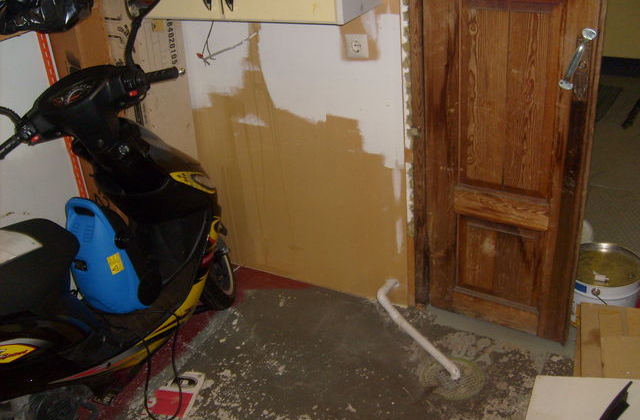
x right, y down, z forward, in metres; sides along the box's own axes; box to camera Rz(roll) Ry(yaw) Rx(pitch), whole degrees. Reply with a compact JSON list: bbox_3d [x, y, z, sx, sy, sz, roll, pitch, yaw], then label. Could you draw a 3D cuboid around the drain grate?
[{"bbox_3d":[0.458,0.578,2.237,0.214,0.020,0.214,-4,28,2],"label":"drain grate"}]

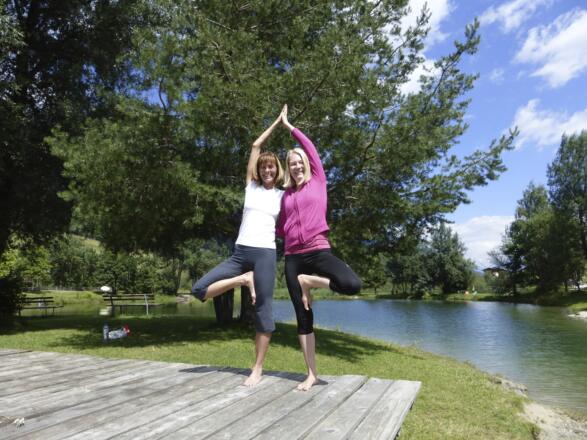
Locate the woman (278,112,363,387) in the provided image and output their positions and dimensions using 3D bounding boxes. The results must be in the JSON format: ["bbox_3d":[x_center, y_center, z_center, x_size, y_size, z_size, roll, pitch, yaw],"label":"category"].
[{"bbox_3d":[0.165,0.108,2.964,0.660,2.000,0.500,-3,-10,15],"label":"woman"}]

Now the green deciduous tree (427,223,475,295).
[{"bbox_3d":[23.308,5.716,62.931,7.000,10.700,7.000,-3,-10,20],"label":"green deciduous tree"}]

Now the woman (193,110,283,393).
[{"bbox_3d":[-0.400,0.128,3.082,0.700,2.000,0.440,1,-10,-3],"label":"woman"}]

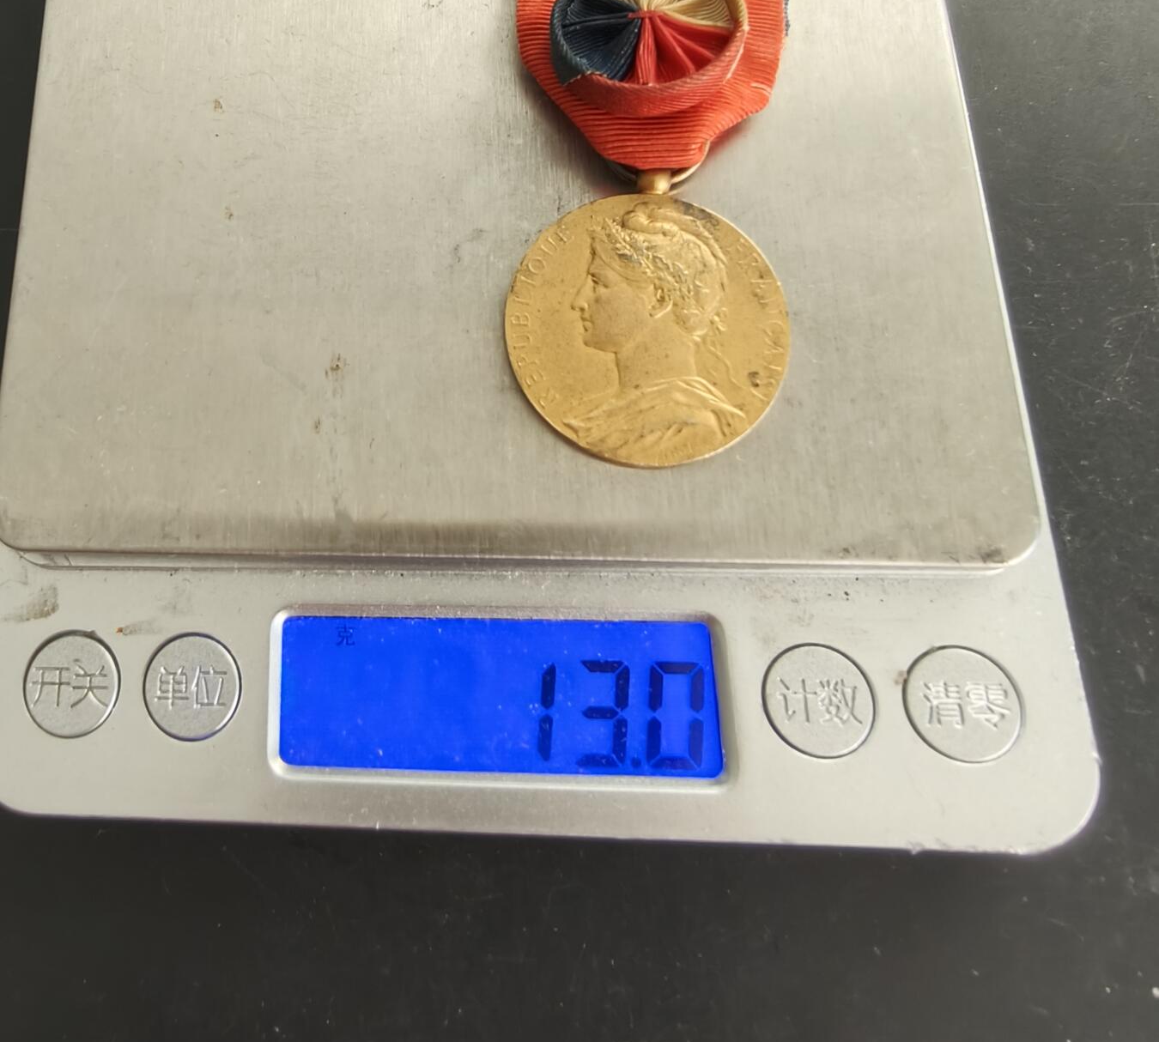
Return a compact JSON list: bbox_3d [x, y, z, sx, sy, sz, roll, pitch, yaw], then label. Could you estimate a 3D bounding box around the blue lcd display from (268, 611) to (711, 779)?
[{"bbox_3d":[-0.007,0.017,0.097,0.041,0.003,0.014,2,71,-1],"label":"blue lcd display"}]

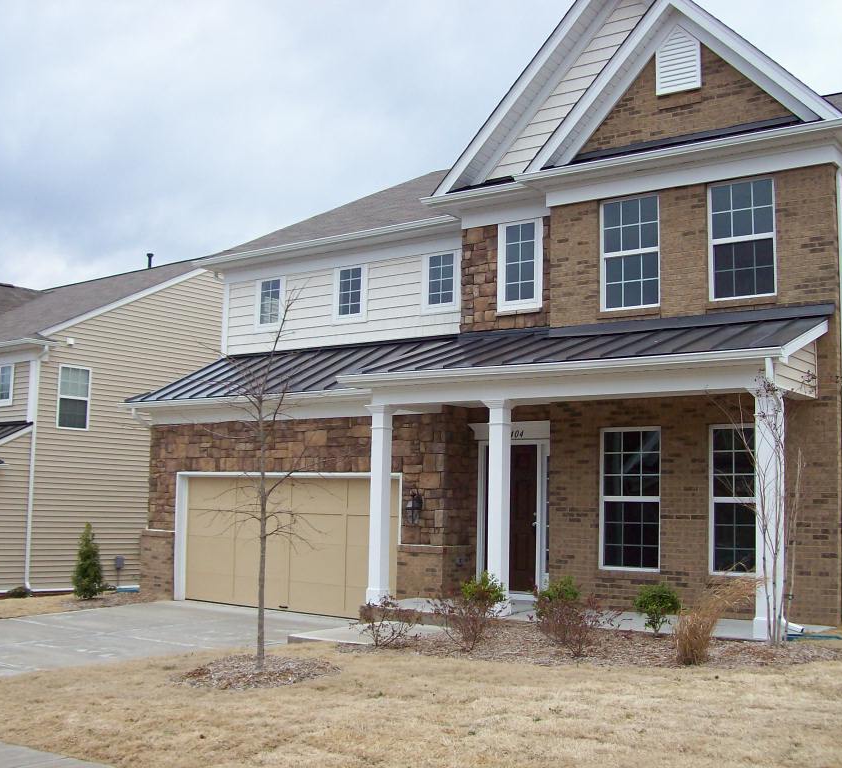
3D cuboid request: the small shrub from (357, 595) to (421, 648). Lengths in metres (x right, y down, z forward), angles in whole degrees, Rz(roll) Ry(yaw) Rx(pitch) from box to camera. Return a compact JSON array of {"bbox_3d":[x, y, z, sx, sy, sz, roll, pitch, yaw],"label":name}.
[{"bbox_3d":[-0.345,2.600,11.656,0.594,0.572,0.564,-3,-7,36],"label":"small shrub"}]

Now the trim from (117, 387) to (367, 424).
[{"bbox_3d":[-2.872,0.413,17.171,5.742,0.386,0.396,-3,-7,36],"label":"trim"}]

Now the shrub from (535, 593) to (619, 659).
[{"bbox_3d":[1.537,2.371,10.457,0.699,0.627,0.664,1,-6,0],"label":"shrub"}]

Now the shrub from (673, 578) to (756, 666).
[{"bbox_3d":[2.745,2.231,9.960,0.649,0.795,0.552,-3,-7,36],"label":"shrub"}]

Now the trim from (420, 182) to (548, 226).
[{"bbox_3d":[1.021,-2.649,16.002,2.158,0.431,0.525,-3,-7,36],"label":"trim"}]

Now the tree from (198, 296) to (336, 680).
[{"bbox_3d":[-1.550,0.928,10.682,1.189,3.669,1.189,1,-6,0],"label":"tree"}]

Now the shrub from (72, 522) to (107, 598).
[{"bbox_3d":[-5.648,3.015,18.089,0.489,1.280,0.489,-3,-7,36],"label":"shrub"}]

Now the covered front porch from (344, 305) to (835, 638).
[{"bbox_3d":[1.942,1.003,13.290,5.831,3.851,2.376,-3,-7,36],"label":"covered front porch"}]

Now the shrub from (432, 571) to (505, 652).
[{"bbox_3d":[0.494,2.368,11.084,0.652,0.825,0.619,-3,-7,36],"label":"shrub"}]

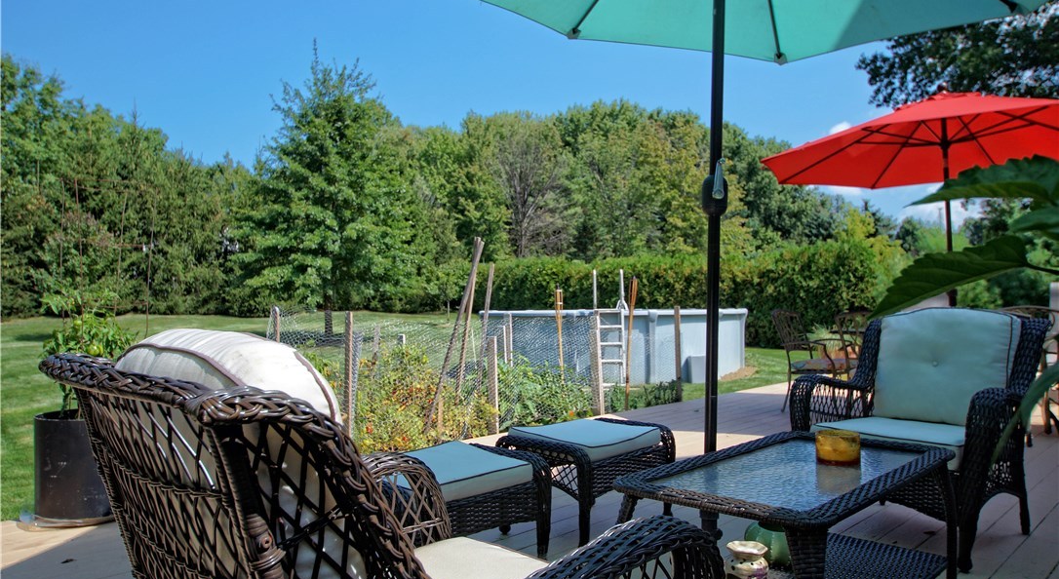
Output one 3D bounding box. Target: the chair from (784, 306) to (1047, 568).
[{"bbox_3d":[1.655,0.550,3.002,0.785,0.940,0.740,2,-3,-40],"label":"chair"}]

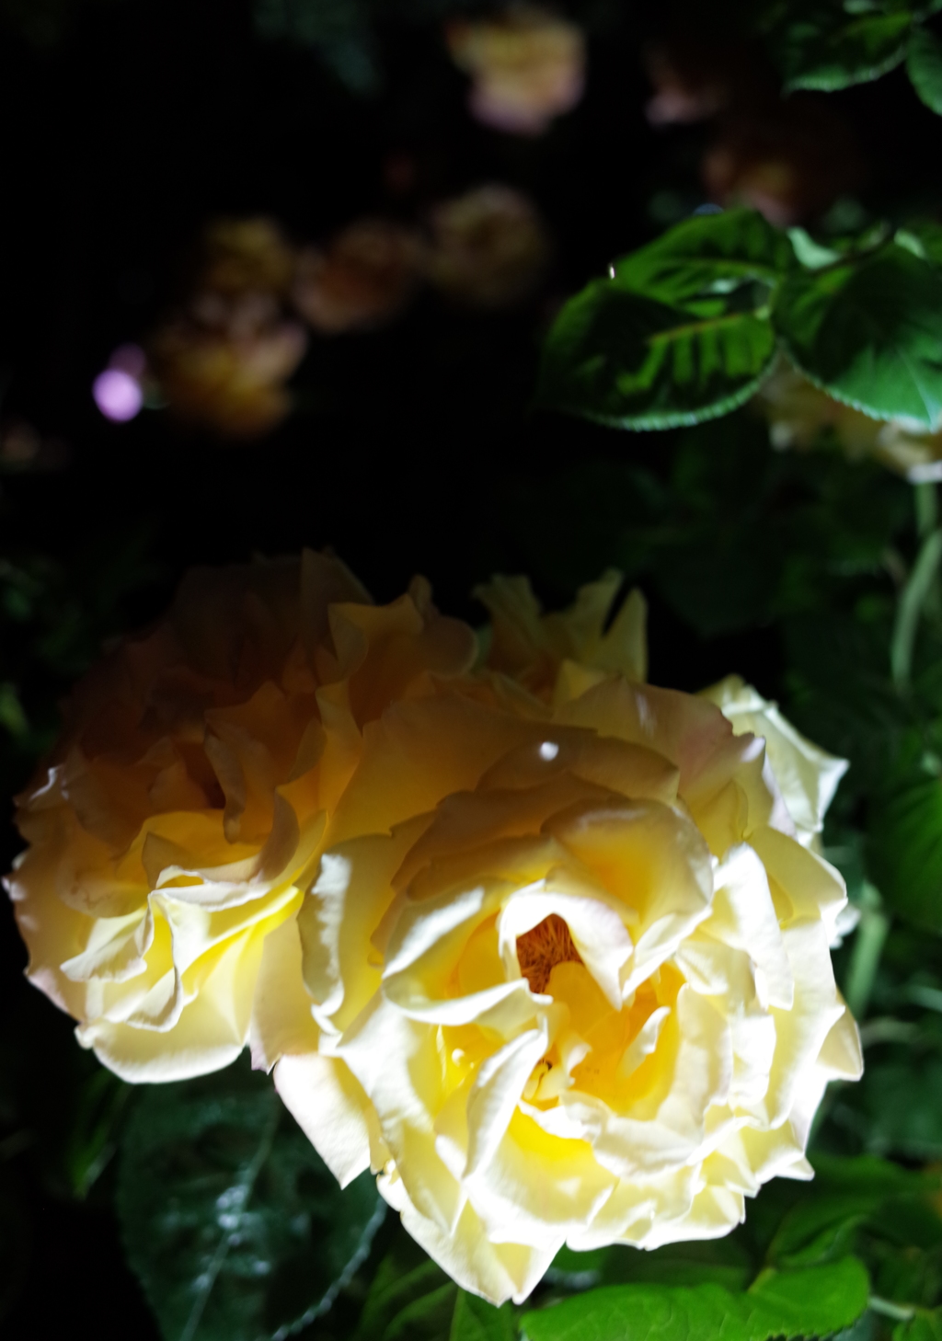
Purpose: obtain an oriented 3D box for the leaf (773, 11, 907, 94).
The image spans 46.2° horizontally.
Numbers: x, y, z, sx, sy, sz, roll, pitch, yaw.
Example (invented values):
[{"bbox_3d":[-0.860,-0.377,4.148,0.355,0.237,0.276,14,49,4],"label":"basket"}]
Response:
[{"bbox_3d":[0.118,-0.196,0.350,0.047,0.012,0.032,-24,60,-15],"label":"leaf"}]

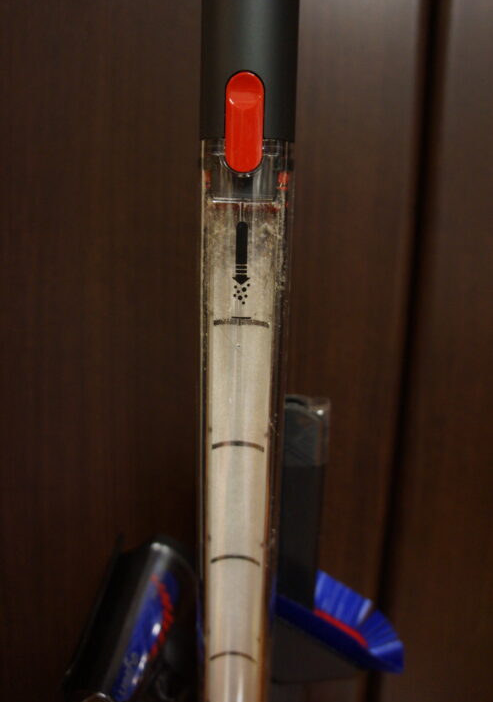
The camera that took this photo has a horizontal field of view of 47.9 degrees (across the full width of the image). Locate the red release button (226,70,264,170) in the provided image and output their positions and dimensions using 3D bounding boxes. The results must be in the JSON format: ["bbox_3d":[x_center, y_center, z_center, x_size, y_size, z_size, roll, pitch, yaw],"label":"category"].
[{"bbox_3d":[-0.001,-0.085,0.208,0.015,0.035,0.006,2,14,4],"label":"red release button"}]

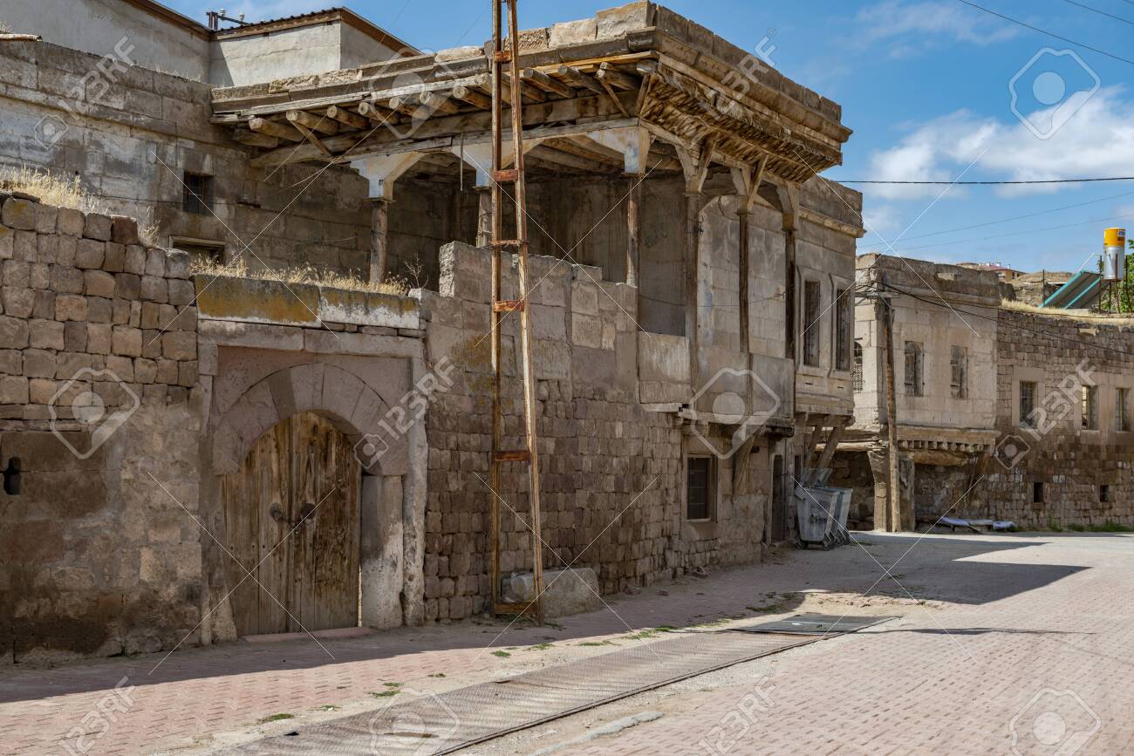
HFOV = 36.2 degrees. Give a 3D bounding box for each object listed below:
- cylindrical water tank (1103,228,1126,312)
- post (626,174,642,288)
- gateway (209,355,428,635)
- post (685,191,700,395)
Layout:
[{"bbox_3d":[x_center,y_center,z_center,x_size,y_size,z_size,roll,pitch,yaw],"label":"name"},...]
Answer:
[{"bbox_3d":[15.169,-2.993,48.000,0.620,2.350,0.620,0,-3,0],"label":"cylindrical water tank"},{"bbox_3d":[0.838,-1.237,21.700,0.150,2.600,0.150,-2,-3,28],"label":"post"},{"bbox_3d":[-2.349,1.043,15.436,0.500,2.420,2.450,-3,-4,43],"label":"gateway"},{"bbox_3d":[1.679,-1.138,23.200,0.160,2.750,0.160,-2,-3,28],"label":"post"}]

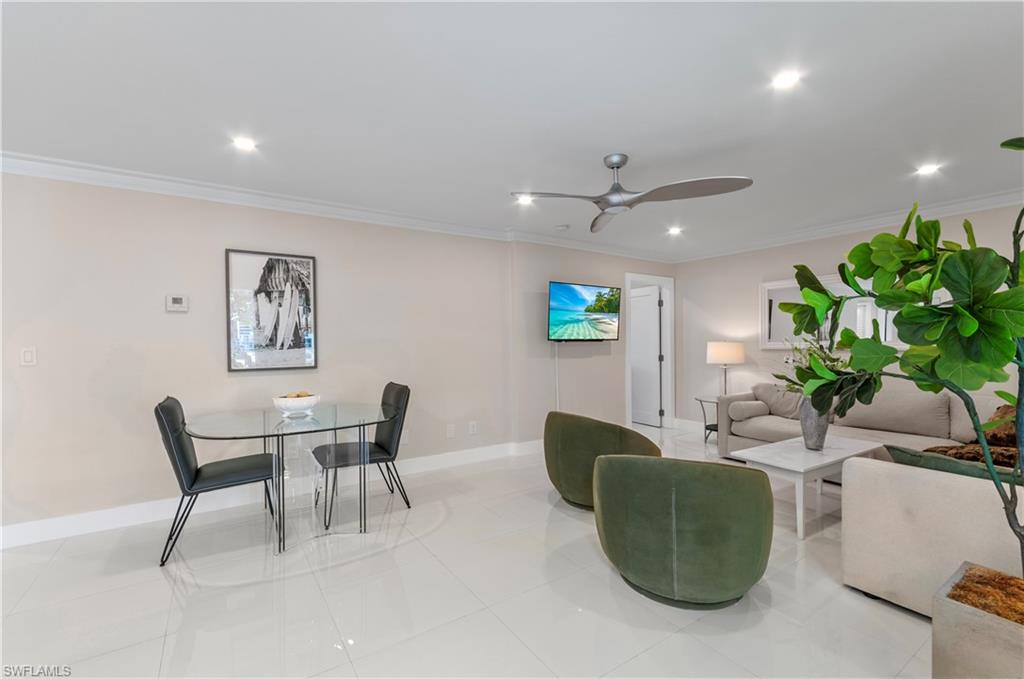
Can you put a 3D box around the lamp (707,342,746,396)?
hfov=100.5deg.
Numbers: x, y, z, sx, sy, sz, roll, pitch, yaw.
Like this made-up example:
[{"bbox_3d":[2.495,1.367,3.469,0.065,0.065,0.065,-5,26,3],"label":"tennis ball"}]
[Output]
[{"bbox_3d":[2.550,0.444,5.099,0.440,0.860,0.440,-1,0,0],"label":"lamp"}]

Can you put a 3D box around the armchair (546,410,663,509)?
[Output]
[{"bbox_3d":[0.719,0.890,3.381,0.860,0.720,0.880,-1,0,-41],"label":"armchair"}]

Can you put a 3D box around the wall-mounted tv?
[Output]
[{"bbox_3d":[0.837,-0.302,4.828,1.115,0.640,0.070,-1,3,-34],"label":"wall-mounted tv"}]

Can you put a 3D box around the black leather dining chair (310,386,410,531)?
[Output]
[{"bbox_3d":[-1.122,0.814,3.202,0.620,0.910,0.460,-1,0,-34],"label":"black leather dining chair"}]

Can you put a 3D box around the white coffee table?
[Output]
[{"bbox_3d":[2.178,1.036,3.150,1.150,0.440,0.500,-1,0,-32],"label":"white coffee table"}]

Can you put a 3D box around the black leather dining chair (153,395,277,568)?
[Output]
[{"bbox_3d":[-1.847,0.829,2.745,0.630,0.920,0.460,-1,0,-32],"label":"black leather dining chair"}]

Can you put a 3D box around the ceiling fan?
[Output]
[{"bbox_3d":[0.674,-0.997,2.873,1.400,0.375,1.300,-1,0,0],"label":"ceiling fan"}]

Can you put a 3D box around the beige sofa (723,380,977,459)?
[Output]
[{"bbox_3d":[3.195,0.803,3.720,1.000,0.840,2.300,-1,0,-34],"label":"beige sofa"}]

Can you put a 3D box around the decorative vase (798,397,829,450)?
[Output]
[{"bbox_3d":[2.210,0.626,3.157,0.176,0.380,0.176,-1,0,-32],"label":"decorative vase"}]

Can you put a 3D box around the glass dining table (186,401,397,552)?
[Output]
[{"bbox_3d":[-1.425,0.902,3.000,1.340,0.740,1.180,-1,0,-34],"label":"glass dining table"}]

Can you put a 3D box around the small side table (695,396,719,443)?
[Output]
[{"bbox_3d":[2.538,0.979,5.091,0.500,0.520,0.500,-1,0,-32],"label":"small side table"}]

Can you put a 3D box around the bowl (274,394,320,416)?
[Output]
[{"bbox_3d":[-1.583,0.494,3.128,0.316,0.140,0.290,-1,0,-32],"label":"bowl"}]

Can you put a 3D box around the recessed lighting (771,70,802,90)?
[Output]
[{"bbox_3d":[1.238,-1.163,1.922,0.110,0.025,0.110,-1,0,-32],"label":"recessed lighting"}]

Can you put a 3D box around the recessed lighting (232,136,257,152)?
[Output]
[{"bbox_3d":[-1.578,-1.146,2.513,0.115,0.025,0.115,-1,0,-32],"label":"recessed lighting"}]

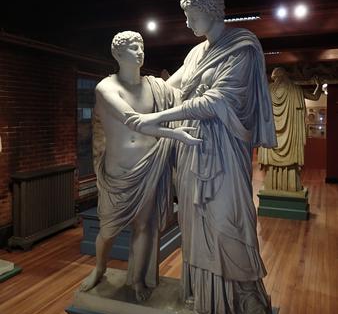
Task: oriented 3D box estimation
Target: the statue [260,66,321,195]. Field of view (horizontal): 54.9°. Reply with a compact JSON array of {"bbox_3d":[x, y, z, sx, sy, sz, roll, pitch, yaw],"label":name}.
[{"bbox_3d":[1.942,-0.461,5.308,0.918,1.971,0.620,2,7,21],"label":"statue"}]

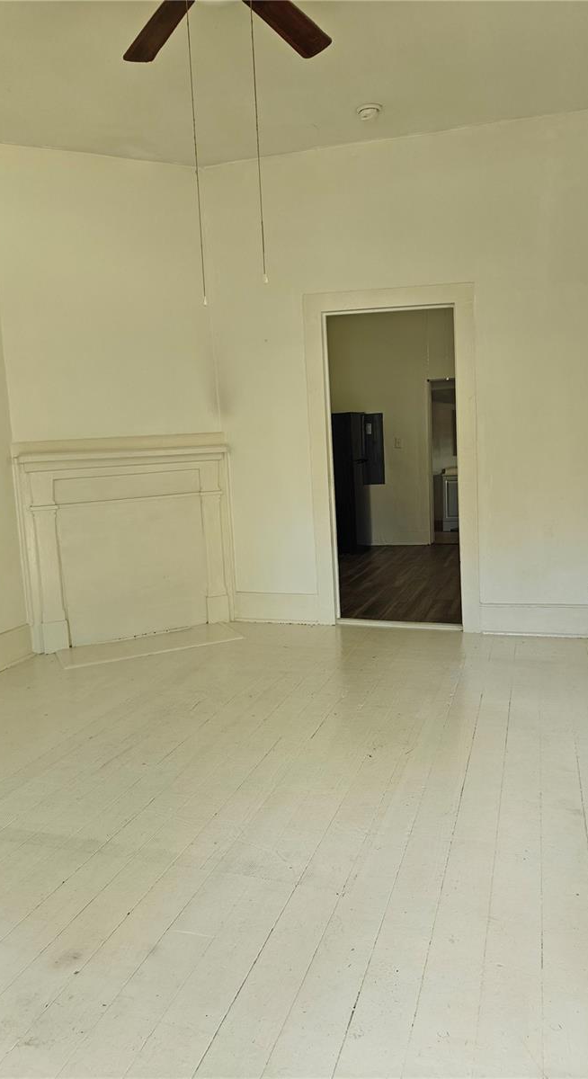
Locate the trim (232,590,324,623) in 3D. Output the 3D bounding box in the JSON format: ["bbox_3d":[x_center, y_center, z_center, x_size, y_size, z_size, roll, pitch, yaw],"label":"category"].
[{"bbox_3d":[-0.133,0.490,5.297,0.643,0.215,0.030,0,8,18],"label":"trim"}]

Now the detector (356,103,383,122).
[{"bbox_3d":[0.423,-2.377,4.175,0.145,0.052,0.145,-2,8,0],"label":"detector"}]

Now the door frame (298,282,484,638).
[{"bbox_3d":[0.659,-0.502,4.949,1.094,2.213,0.130,0,8,18],"label":"door frame"}]

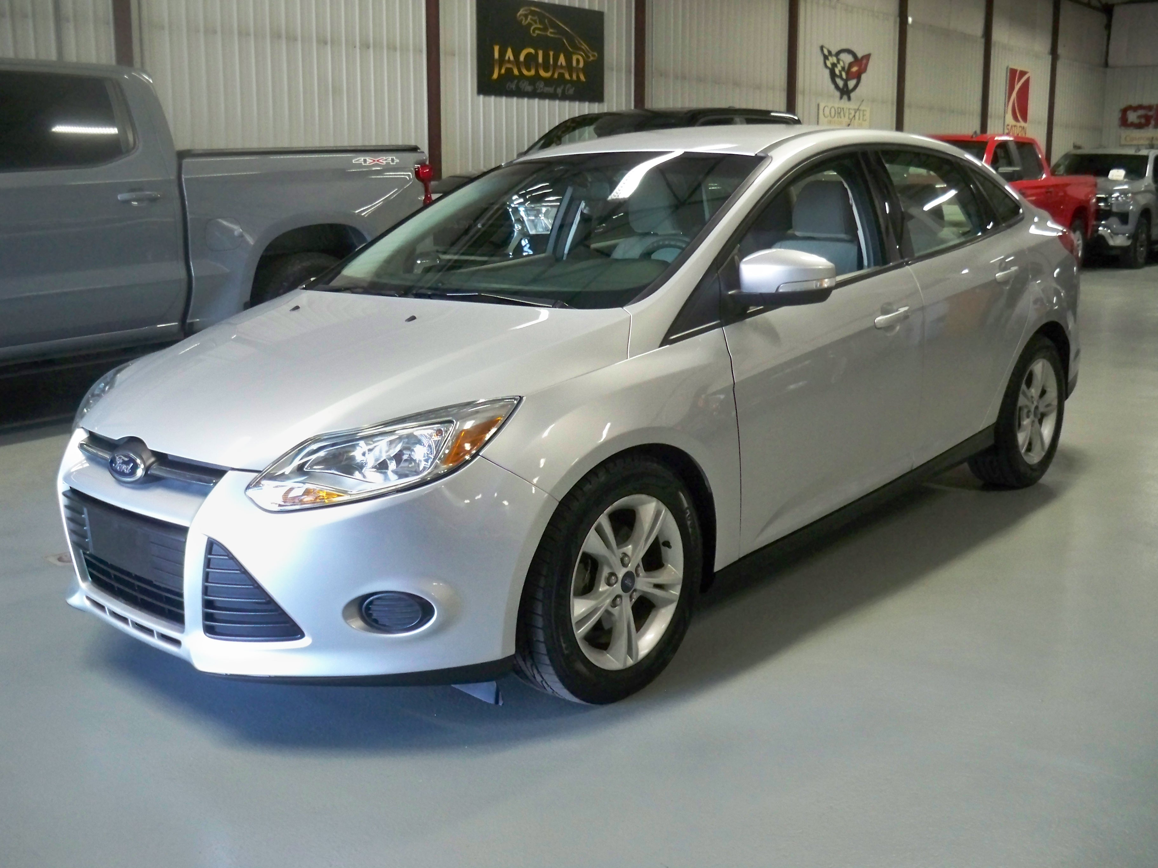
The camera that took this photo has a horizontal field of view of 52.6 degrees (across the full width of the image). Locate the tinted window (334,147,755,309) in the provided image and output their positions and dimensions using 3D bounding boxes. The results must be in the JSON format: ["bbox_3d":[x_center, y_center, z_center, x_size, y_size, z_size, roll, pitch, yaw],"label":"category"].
[{"bbox_3d":[-0.188,-0.648,3.602,1.340,0.150,1.000,11,41,41],"label":"tinted window"}]

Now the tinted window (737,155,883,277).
[{"bbox_3d":[0.666,-0.637,3.484,0.100,0.440,0.960,-16,-2,44],"label":"tinted window"}]

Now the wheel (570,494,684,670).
[{"bbox_3d":[0.070,0.352,2.911,0.170,0.435,0.435,11,17,41],"label":"wheel"}]

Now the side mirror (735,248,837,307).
[{"bbox_3d":[0.539,-0.414,3.081,0.210,0.150,0.185,11,17,41],"label":"side mirror"}]

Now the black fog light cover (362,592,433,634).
[{"bbox_3d":[-0.397,0.389,2.559,0.150,0.092,0.075,4,14,22],"label":"black fog light cover"}]

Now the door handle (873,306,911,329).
[{"bbox_3d":[0.975,-0.369,3.633,0.050,0.042,0.190,11,17,41],"label":"door handle"}]

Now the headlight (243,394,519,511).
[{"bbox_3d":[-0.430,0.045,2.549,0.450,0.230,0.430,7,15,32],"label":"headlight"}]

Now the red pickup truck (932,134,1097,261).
[{"bbox_3d":[5.530,-3.273,16.856,2.060,1.920,5.880,9,15,39],"label":"red pickup truck"}]

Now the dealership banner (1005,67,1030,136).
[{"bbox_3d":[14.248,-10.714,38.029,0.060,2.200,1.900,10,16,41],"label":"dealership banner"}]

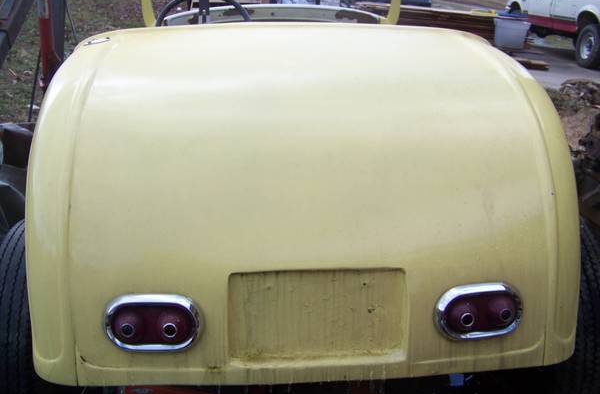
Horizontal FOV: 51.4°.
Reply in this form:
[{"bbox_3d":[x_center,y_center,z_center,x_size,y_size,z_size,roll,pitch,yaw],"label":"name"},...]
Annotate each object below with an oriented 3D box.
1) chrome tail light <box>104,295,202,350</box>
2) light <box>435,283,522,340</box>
[{"bbox_3d":[-0.284,0.247,1.205,0.190,0.112,0.050,0,10,0],"label":"chrome tail light"},{"bbox_3d":[0.363,0.234,1.250,0.190,0.112,0.050,-4,11,-10],"label":"light"}]

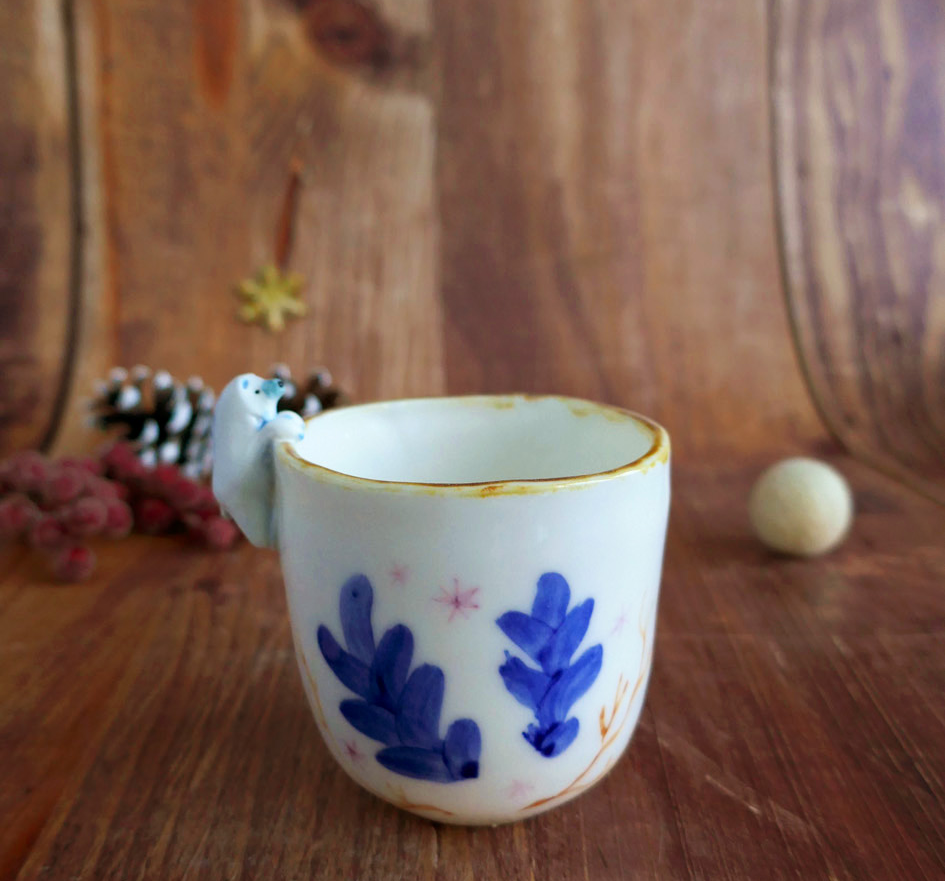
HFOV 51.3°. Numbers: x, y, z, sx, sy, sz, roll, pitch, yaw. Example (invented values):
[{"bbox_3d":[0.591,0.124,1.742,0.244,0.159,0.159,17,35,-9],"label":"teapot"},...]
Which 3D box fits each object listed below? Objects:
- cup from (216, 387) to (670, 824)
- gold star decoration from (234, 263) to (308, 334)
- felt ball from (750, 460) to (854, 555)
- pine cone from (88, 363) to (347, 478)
[{"bbox_3d":[-0.006,0.028,0.199,0.088,0.086,0.075,-1,14,0],"label":"cup"},{"bbox_3d":[-0.105,-0.075,0.516,0.035,0.036,0.005,-2,-17,-3],"label":"gold star decoration"},{"bbox_3d":[0.108,0.022,0.325,0.032,0.032,0.032,-1,14,0],"label":"felt ball"},{"bbox_3d":[-0.109,-0.007,0.421,0.107,0.053,0.053,-2,14,0],"label":"pine cone"}]

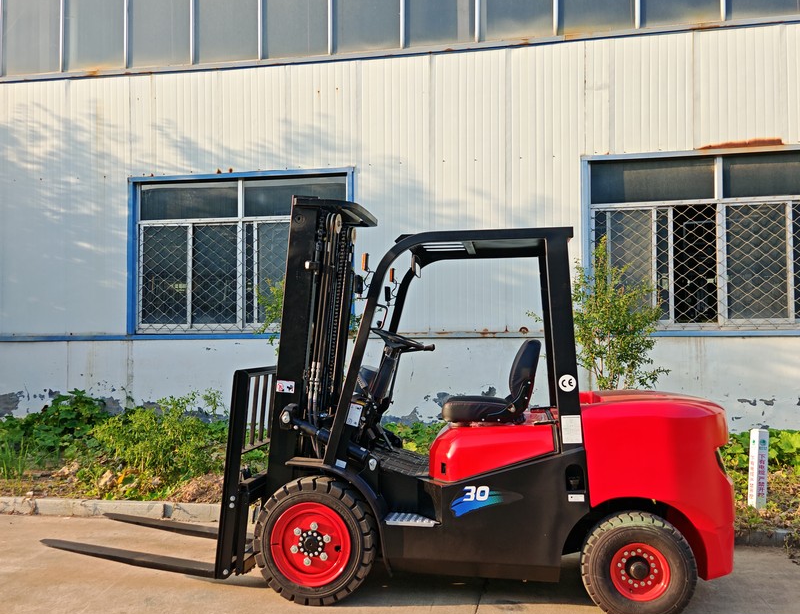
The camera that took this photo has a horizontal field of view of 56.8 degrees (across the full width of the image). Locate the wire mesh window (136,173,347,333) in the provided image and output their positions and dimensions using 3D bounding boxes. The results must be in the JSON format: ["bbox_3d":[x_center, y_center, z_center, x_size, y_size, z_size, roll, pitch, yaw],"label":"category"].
[{"bbox_3d":[-2.097,-0.675,9.644,2.909,2.041,0.100,0,-2,11],"label":"wire mesh window"}]

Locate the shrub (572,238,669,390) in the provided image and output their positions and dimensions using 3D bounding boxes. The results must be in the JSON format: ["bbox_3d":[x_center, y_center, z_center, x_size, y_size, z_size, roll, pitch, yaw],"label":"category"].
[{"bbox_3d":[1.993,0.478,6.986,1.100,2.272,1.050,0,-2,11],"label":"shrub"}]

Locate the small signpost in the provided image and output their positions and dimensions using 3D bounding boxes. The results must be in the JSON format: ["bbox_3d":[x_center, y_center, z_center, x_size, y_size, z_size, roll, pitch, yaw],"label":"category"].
[{"bbox_3d":[2.799,1.253,5.743,0.095,0.630,0.095,4,-2,-10],"label":"small signpost"}]

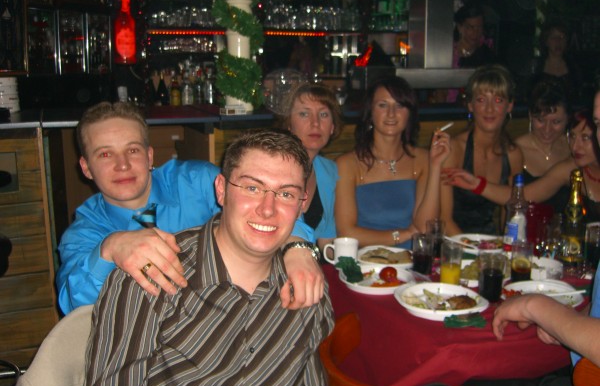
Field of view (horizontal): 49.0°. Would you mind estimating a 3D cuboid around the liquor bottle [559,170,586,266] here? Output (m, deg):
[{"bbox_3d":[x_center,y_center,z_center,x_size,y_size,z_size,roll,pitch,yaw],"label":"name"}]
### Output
[{"bbox_3d":[0.888,0.087,2.124,0.087,0.310,0.087,0,10,0],"label":"liquor bottle"}]

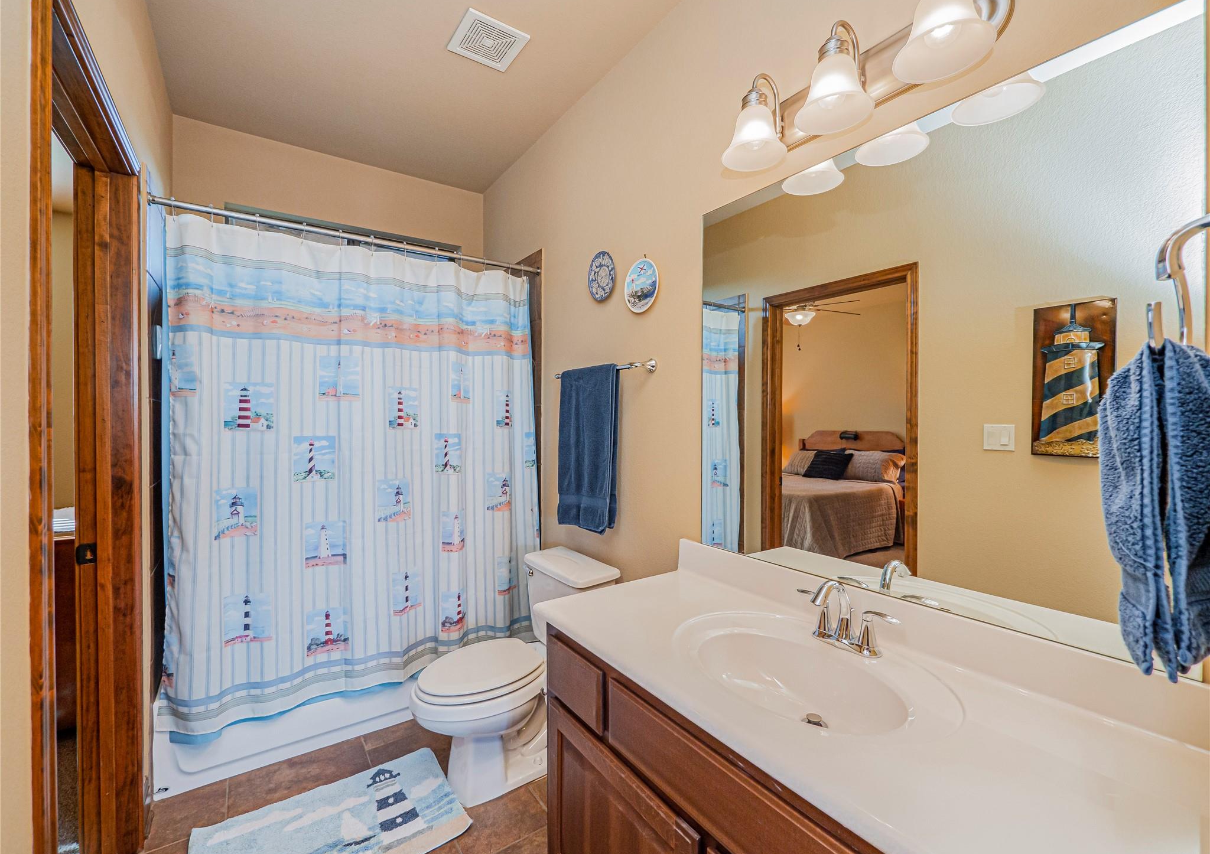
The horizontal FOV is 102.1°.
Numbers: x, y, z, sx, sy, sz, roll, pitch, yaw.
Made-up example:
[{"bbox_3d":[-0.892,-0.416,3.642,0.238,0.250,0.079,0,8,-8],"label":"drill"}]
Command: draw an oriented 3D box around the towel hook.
[{"bbox_3d":[0.554,-0.138,0.444,0.170,0.145,0.090,0,1,-36],"label":"towel hook"}]

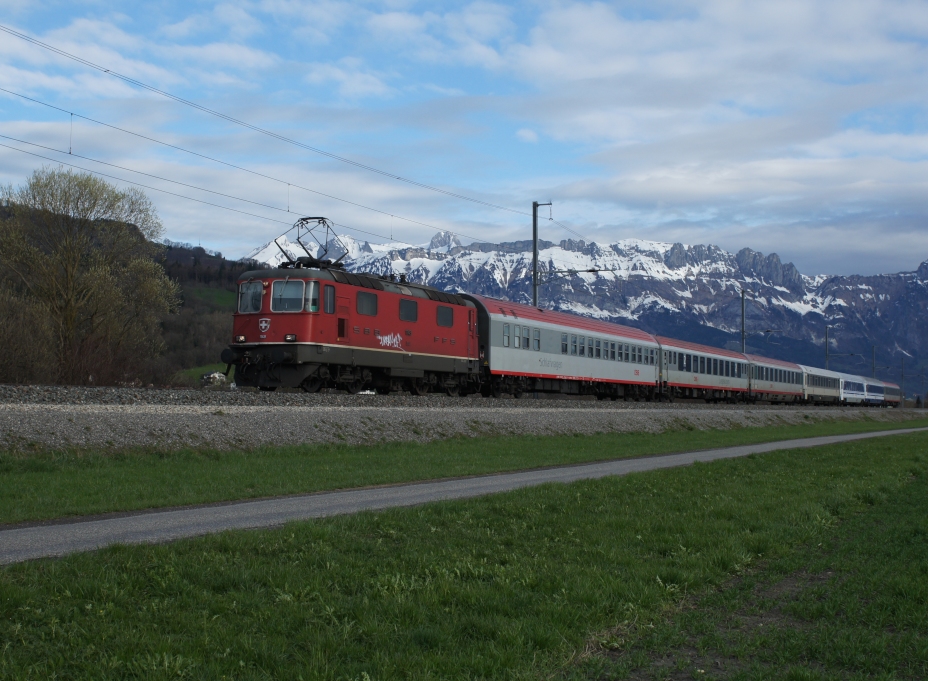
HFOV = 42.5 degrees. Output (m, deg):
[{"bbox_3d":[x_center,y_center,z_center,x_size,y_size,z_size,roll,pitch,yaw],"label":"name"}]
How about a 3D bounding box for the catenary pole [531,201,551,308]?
[{"bbox_3d":[4.395,-1.970,66.623,1.100,11.500,0.300,-2,-4,25],"label":"catenary pole"}]

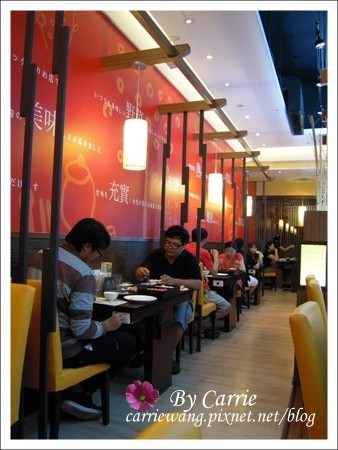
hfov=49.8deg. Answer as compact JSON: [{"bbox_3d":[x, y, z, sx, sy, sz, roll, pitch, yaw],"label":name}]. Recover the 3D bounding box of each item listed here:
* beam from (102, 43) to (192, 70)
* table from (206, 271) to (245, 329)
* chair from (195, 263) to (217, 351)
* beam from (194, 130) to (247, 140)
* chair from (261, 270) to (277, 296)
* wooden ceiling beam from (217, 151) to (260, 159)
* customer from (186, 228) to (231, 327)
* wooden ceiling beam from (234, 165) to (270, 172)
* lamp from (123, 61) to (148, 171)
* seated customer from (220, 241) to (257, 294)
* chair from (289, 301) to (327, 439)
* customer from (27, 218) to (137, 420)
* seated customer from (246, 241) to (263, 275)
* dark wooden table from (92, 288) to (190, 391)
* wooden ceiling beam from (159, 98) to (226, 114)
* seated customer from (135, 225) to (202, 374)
[{"bbox_3d":[-0.213,-1.449,3.157,0.810,0.095,0.090,1,-3,23],"label":"beam"},{"bbox_3d":[0.636,1.110,5.405,0.695,0.750,1.020,1,-3,23],"label":"table"},{"bbox_3d":[0.302,0.940,4.497,0.440,0.970,0.580,1,-3,23],"label":"chair"},{"bbox_3d":[0.752,-1.316,5.449,0.810,0.095,0.090,1,-3,23],"label":"beam"},{"bbox_3d":[2.683,1.280,9.889,0.550,0.950,0.440,1,-3,23],"label":"chair"},{"bbox_3d":[1.213,-1.219,6.371,0.770,0.075,0.075,1,-3,23],"label":"wooden ceiling beam"},{"bbox_3d":[0.452,0.753,4.683,0.610,1.385,0.810,0,-3,29],"label":"customer"},{"bbox_3d":[1.691,-1.151,7.482,0.770,0.075,0.075,1,-3,23],"label":"wooden ceiling beam"},{"bbox_3d":[-0.275,-0.937,3.147,0.240,0.920,0.240,2,-3,0],"label":"lamp"},{"bbox_3d":[1.071,0.892,5.870,0.480,1.240,0.750,1,-3,23],"label":"seated customer"},{"bbox_3d":[0.727,0.797,1.221,0.580,0.970,0.440,1,-3,23],"label":"chair"},{"bbox_3d":[-0.549,0.637,2.460,0.530,1.355,0.830,1,-3,23],"label":"customer"},{"bbox_3d":[1.917,1.030,8.075,0.460,1.230,0.720,1,-3,23],"label":"seated customer"},{"bbox_3d":[-0.331,0.976,3.109,0.695,0.750,1.050,1,-3,23],"label":"dark wooden table"},{"bbox_3d":[0.268,-1.383,4.298,0.810,0.095,0.090,1,-3,23],"label":"wooden ceiling beam"},{"bbox_3d":[-0.015,0.697,3.704,0.610,1.380,0.820,1,-3,23],"label":"seated customer"}]

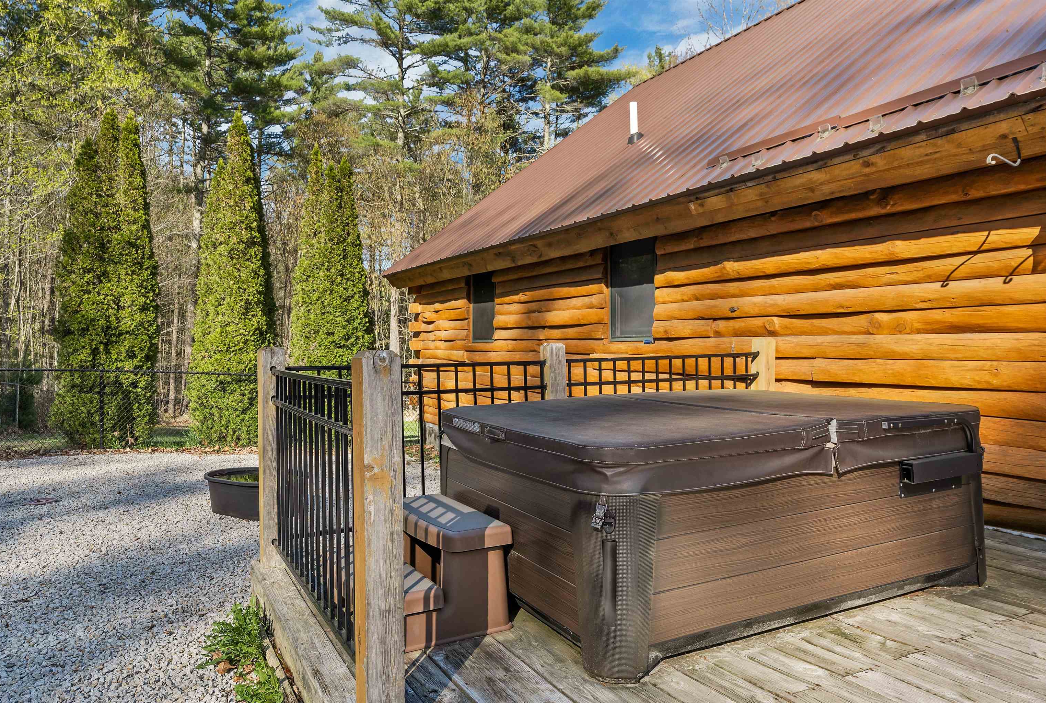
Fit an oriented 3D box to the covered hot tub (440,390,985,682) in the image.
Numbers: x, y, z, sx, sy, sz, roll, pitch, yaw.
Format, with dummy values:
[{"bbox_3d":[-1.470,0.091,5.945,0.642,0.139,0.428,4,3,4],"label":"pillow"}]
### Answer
[{"bbox_3d":[0.873,0.676,3.554,2.172,0.798,1.624,-1,1,-28],"label":"covered hot tub"}]

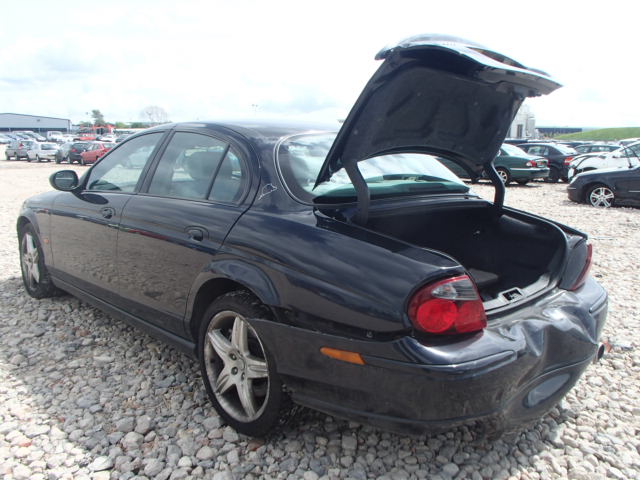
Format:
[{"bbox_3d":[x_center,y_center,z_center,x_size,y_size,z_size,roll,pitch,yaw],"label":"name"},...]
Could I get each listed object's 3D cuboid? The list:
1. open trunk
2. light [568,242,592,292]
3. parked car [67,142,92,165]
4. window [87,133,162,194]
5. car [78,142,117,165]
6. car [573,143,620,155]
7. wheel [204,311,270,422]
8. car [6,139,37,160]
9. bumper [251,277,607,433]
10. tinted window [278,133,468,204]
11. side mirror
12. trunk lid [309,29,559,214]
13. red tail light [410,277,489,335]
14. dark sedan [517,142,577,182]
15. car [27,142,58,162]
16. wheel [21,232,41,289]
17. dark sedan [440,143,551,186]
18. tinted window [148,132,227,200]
[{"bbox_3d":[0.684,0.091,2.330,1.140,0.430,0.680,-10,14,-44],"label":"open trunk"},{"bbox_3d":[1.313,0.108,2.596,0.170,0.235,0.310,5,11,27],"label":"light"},{"bbox_3d":[-17.896,-6.295,37.659,1.740,1.450,4.250,-8,13,-40],"label":"parked car"},{"bbox_3d":[-1.238,-0.478,3.201,0.790,0.400,0.060,10,-10,45],"label":"window"},{"bbox_3d":[-13.673,-5.450,33.000,1.680,1.400,4.150,-9,14,-42],"label":"car"},{"bbox_3d":[15.277,-4.487,28.500,1.750,1.430,4.450,-10,14,-44],"label":"car"},{"bbox_3d":[-0.303,0.535,2.292,0.200,0.480,0.480,-9,14,-43],"label":"wheel"},{"bbox_3d":[-21.795,-6.636,38.300,1.700,1.460,4.200,-9,14,-42],"label":"car"},{"bbox_3d":[0.682,0.406,2.393,1.800,0.520,0.860,-9,14,-43],"label":"bumper"},{"bbox_3d":[0.256,-0.419,2.699,1.260,0.140,0.560,-9,46,-43],"label":"tinted window"},{"bbox_3d":[-1.625,-0.379,3.289,0.190,0.140,0.115,-10,14,-44],"label":"side mirror"},{"bbox_3d":[0.595,-0.493,2.322,1.250,0.710,0.260,-9,47,-44],"label":"trunk lid"},{"bbox_3d":[0.425,0.219,1.728,0.350,0.230,0.160,-6,12,-34],"label":"red tail light"},{"bbox_3d":[8.350,-3.165,20.900,4.400,1.420,1.750,10,14,43],"label":"dark sedan"},{"bbox_3d":[-20.631,-6.504,38.610,1.680,1.440,3.900,-8,13,-40],"label":"car"},{"bbox_3d":[-2.358,0.171,4.351,0.190,0.480,0.480,-10,14,-44],"label":"wheel"},{"bbox_3d":[5.719,-2.757,18.779,4.670,1.390,1.790,9,14,41],"label":"dark sedan"},{"bbox_3d":[-0.687,-0.390,2.687,0.620,0.360,0.060,10,-11,45],"label":"tinted window"}]

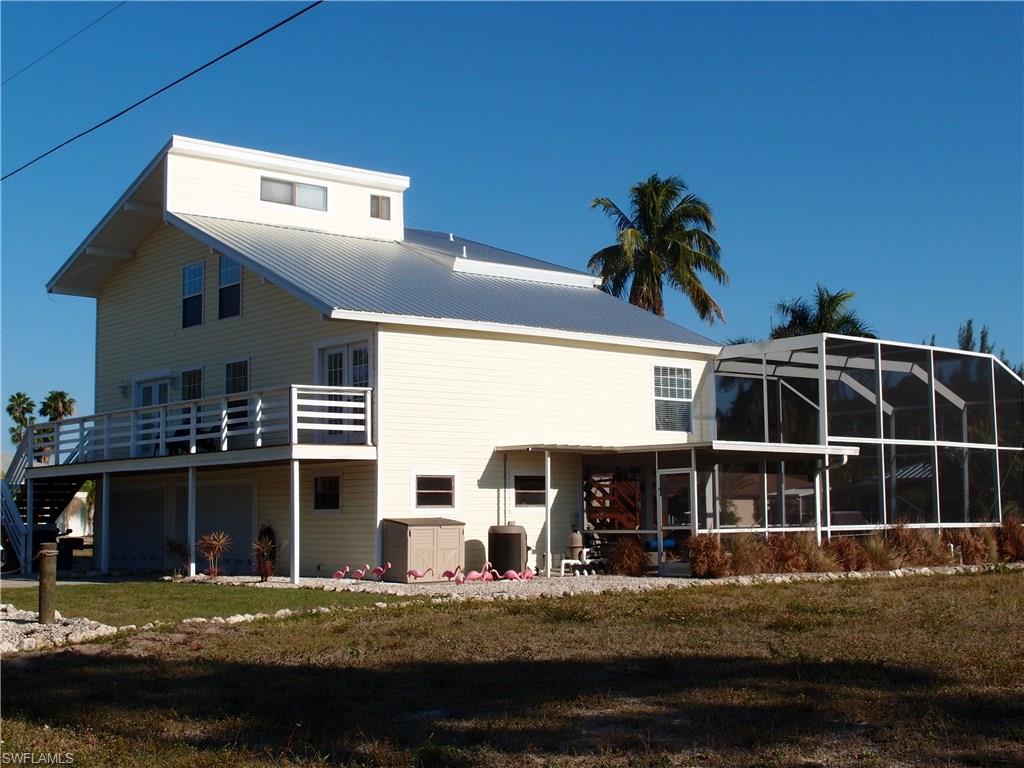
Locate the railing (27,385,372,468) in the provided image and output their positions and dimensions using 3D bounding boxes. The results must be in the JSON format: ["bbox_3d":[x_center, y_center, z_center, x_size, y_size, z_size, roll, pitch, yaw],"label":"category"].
[{"bbox_3d":[-7.524,1.133,30.366,1.786,1.105,13.300,4,-7,-39],"label":"railing"}]

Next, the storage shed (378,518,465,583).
[{"bbox_3d":[-1.655,3.115,25.602,1.307,1.171,0.809,4,-7,-39],"label":"storage shed"}]

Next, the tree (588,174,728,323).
[{"bbox_3d":[5.412,-0.894,49.626,5.144,13.621,5.144,-1,-5,6],"label":"tree"}]

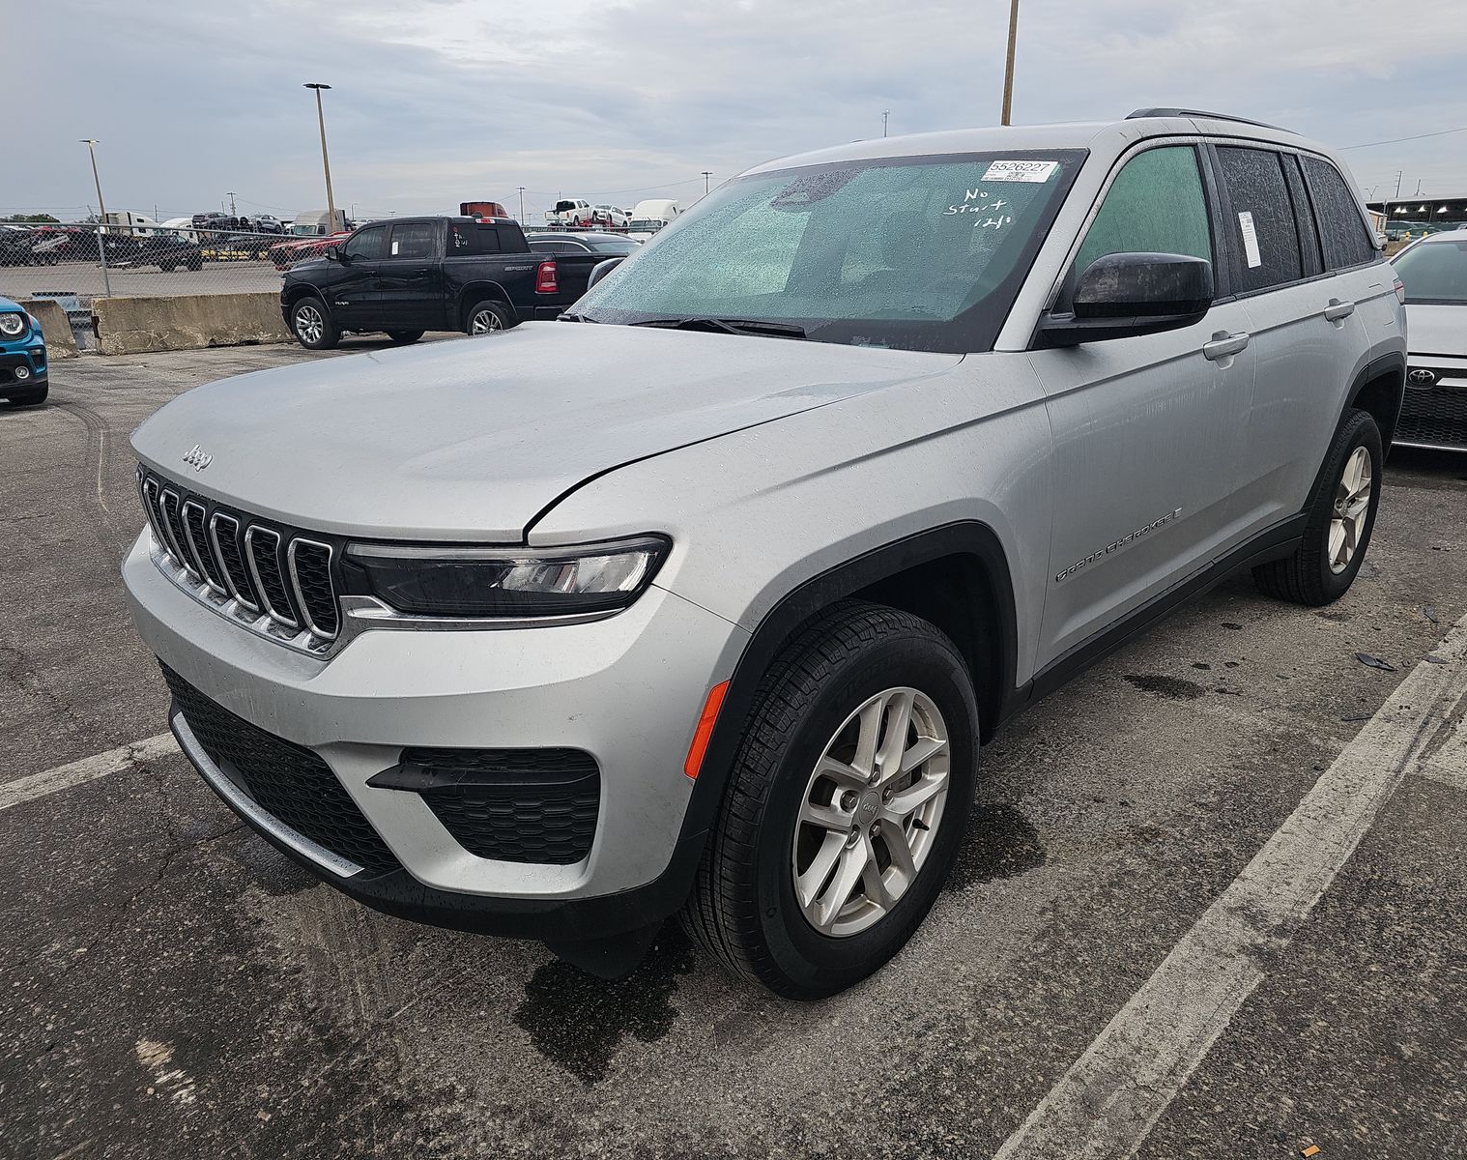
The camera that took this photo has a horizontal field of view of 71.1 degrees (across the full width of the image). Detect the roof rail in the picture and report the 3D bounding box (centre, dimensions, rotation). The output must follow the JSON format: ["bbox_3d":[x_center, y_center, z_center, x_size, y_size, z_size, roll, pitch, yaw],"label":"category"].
[{"bbox_3d":[1.663,-1.483,3.409,0.060,0.080,1.580,16,25,42],"label":"roof rail"}]

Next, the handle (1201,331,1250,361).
[{"bbox_3d":[1.318,-0.627,2.752,0.230,0.055,0.060,-19,25,-42],"label":"handle"}]

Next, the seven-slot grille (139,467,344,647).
[{"bbox_3d":[-0.969,-0.057,1.930,0.110,0.215,0.960,-19,25,-42],"label":"seven-slot grille"}]

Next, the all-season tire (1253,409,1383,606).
[{"bbox_3d":[2.291,-0.298,4.022,0.775,0.775,0.270,-19,25,-42],"label":"all-season tire"}]

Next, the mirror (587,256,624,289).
[{"bbox_3d":[-0.422,-1.006,3.592,0.200,0.210,0.275,-19,25,-42],"label":"mirror"}]

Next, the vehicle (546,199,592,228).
[{"bbox_3d":[-12.000,-27.600,77.000,1.950,1.880,5.600,4,25,17],"label":"vehicle"}]

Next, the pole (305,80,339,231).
[{"bbox_3d":[-27.217,-26.756,68.640,2.000,11.460,0.500,-7,19,-19],"label":"pole"}]

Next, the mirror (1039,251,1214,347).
[{"bbox_3d":[0.893,-0.636,2.329,0.200,0.210,0.275,-19,25,-42],"label":"mirror"}]

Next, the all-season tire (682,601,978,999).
[{"bbox_3d":[0.189,0.413,2.047,0.270,0.760,0.760,16,25,42],"label":"all-season tire"}]

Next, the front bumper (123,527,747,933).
[{"bbox_3d":[-0.840,0.190,2.143,1.950,0.660,0.540,16,25,42],"label":"front bumper"}]

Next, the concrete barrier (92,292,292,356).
[{"bbox_3d":[-8.437,-4.212,16.688,0.580,0.810,3.400,16,25,42],"label":"concrete barrier"}]

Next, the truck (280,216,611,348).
[{"bbox_3d":[-4.287,-4.424,15.324,5.920,1.970,2.100,10,21,29],"label":"truck"}]

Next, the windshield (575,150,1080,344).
[{"bbox_3d":[0.182,-0.923,2.875,1.520,0.170,0.890,16,56,43],"label":"windshield"}]

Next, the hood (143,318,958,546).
[{"bbox_3d":[-0.505,-0.416,2.309,1.500,0.280,1.410,16,25,42],"label":"hood"}]

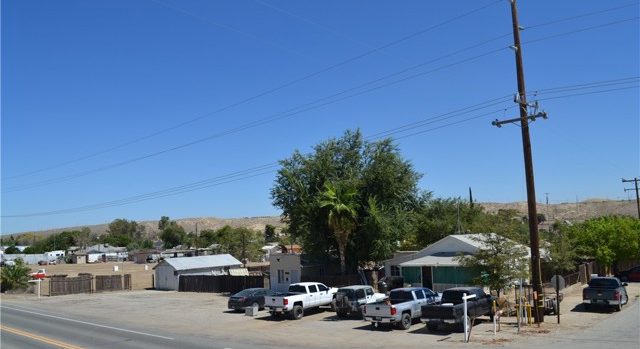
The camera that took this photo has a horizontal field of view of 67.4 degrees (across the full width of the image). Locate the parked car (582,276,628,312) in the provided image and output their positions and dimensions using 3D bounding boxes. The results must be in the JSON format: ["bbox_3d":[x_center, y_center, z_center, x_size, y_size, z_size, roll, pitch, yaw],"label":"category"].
[{"bbox_3d":[18.671,7.646,31.223,2.030,1.880,5.800,-8,-11,36],"label":"parked car"}]

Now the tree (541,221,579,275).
[{"bbox_3d":[24.943,7.863,50.000,4.600,5.940,4.400,-2,-7,0],"label":"tree"}]

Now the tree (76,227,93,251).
[{"bbox_3d":[-68.673,19.975,140.000,4.900,9.040,4.700,-2,-7,0],"label":"tree"}]

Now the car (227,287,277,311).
[{"bbox_3d":[-4.402,9.129,35.446,1.880,1.490,4.950,-7,-10,34],"label":"car"}]

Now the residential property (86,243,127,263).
[{"bbox_3d":[-60.034,22.214,135.000,11.200,5.200,10.500,4,-9,-40],"label":"residential property"}]

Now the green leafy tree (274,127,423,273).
[{"bbox_3d":[2.429,3.208,44.000,13.600,14.660,12.500,-2,-7,0],"label":"green leafy tree"}]

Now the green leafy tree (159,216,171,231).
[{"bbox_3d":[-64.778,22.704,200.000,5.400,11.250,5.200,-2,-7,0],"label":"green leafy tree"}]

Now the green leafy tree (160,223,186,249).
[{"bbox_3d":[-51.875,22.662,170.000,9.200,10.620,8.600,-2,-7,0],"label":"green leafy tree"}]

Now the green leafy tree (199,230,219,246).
[{"bbox_3d":[-40.643,23.875,175.000,7.300,7.650,7.000,-2,-7,0],"label":"green leafy tree"}]

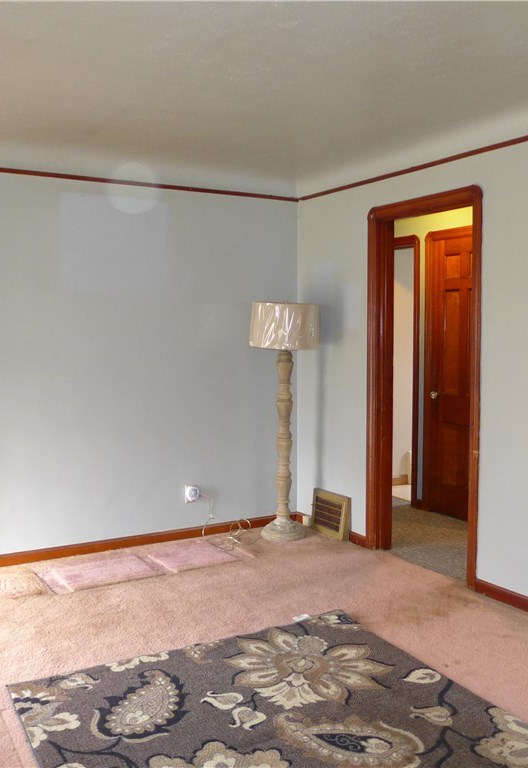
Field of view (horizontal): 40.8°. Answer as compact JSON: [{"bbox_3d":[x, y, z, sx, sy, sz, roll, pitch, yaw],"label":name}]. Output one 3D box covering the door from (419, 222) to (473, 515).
[{"bbox_3d":[1.451,-0.039,5.120,0.070,2.080,0.720,-3,5,-33],"label":"door"}]

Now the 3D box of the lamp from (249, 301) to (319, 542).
[{"bbox_3d":[0.134,0.244,4.751,0.460,1.570,0.460,0,4,0],"label":"lamp"}]

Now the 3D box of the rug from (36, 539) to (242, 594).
[{"bbox_3d":[-0.723,1.064,4.194,1.120,0.020,0.430,-2,4,-31],"label":"rug"}]

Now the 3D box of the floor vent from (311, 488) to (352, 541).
[{"bbox_3d":[0.446,0.882,4.793,0.055,0.290,0.345,-3,5,-33],"label":"floor vent"}]

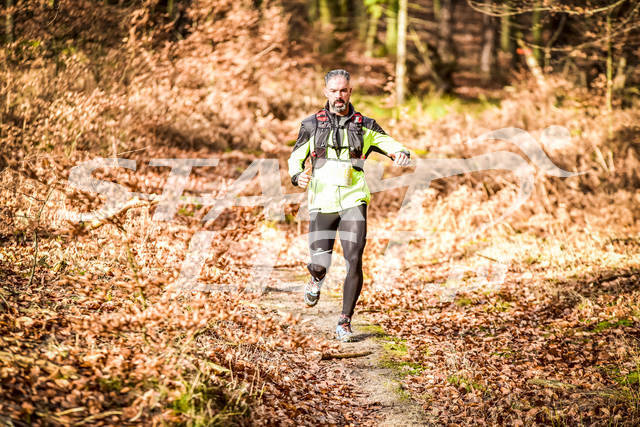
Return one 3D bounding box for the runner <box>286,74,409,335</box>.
[{"bbox_3d":[0.187,-0.051,22.600,0.770,1.730,0.750,0,1,-3],"label":"runner"}]

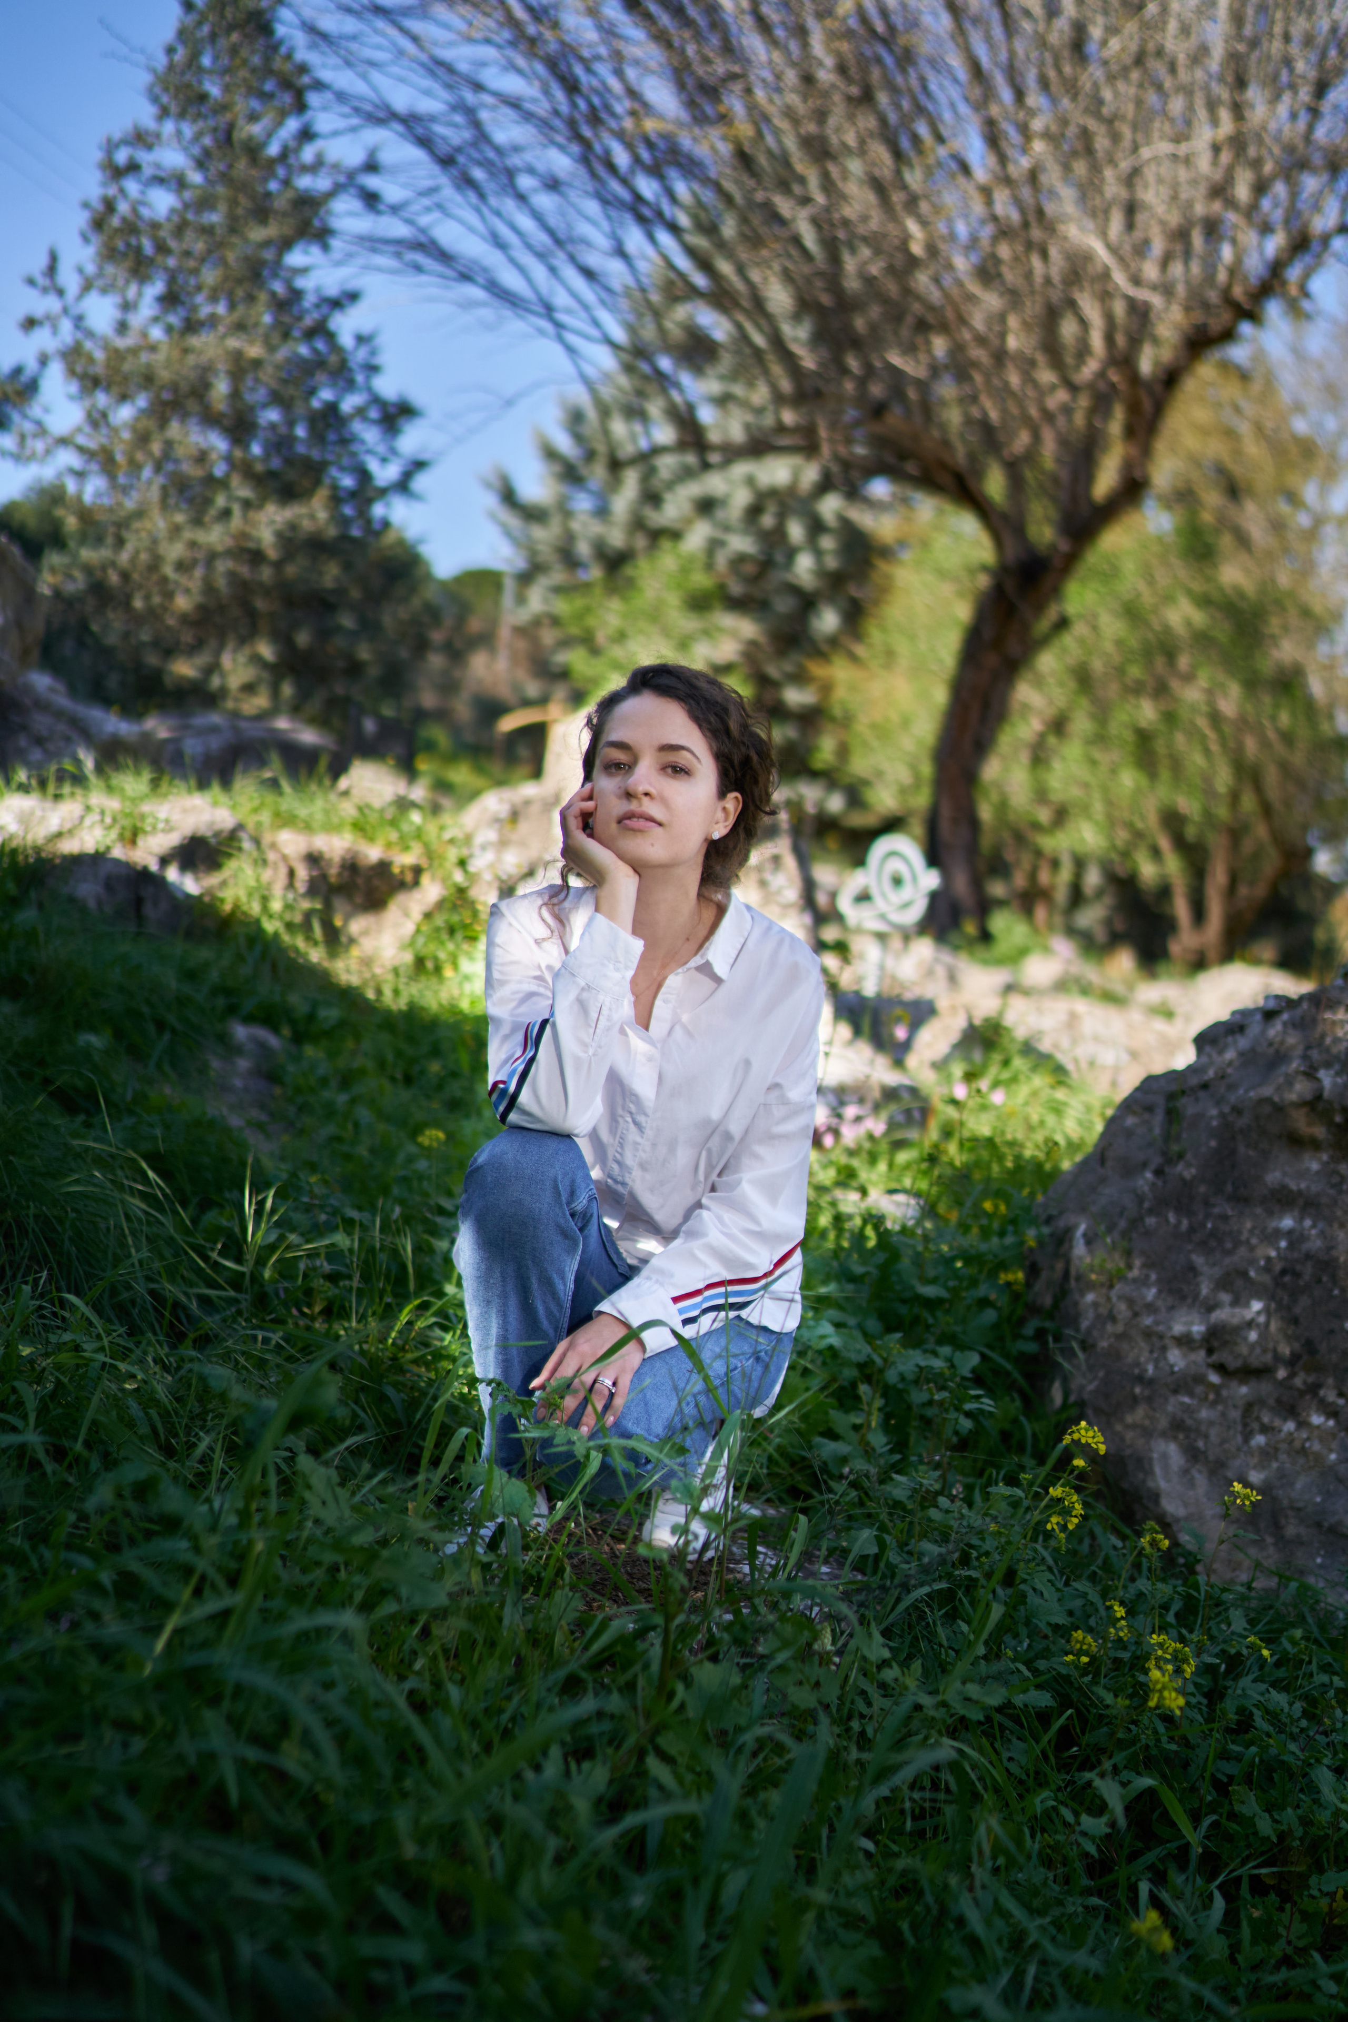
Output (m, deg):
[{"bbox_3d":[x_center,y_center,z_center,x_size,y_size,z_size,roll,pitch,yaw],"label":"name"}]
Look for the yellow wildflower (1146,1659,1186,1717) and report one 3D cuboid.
[{"bbox_3d":[0.433,0.596,1.730,0.035,0.050,0.033,0,5,0],"label":"yellow wildflower"}]

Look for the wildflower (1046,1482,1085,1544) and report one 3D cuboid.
[{"bbox_3d":[0.422,0.542,2.120,0.043,0.067,0.041,0,5,0],"label":"wildflower"}]

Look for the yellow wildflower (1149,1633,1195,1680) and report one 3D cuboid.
[{"bbox_3d":[0.487,0.629,1.920,0.045,0.046,0.043,0,5,0],"label":"yellow wildflower"}]

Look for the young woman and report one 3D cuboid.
[{"bbox_3d":[-0.042,0.108,2.270,0.460,1.030,0.600,1,5,15],"label":"young woman"}]

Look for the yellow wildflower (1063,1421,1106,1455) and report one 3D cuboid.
[{"bbox_3d":[0.449,0.467,2.150,0.048,0.038,0.046,0,5,0],"label":"yellow wildflower"}]

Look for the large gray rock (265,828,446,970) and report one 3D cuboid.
[{"bbox_3d":[-0.859,-0.300,5.300,0.490,0.400,0.420,0,5,0],"label":"large gray rock"}]

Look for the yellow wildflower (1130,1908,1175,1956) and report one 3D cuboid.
[{"bbox_3d":[0.341,0.655,1.400,0.033,0.034,0.031,0,5,0],"label":"yellow wildflower"}]

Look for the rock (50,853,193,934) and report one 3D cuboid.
[{"bbox_3d":[-1.493,-0.313,5.300,0.420,0.240,0.330,0,5,0],"label":"rock"}]

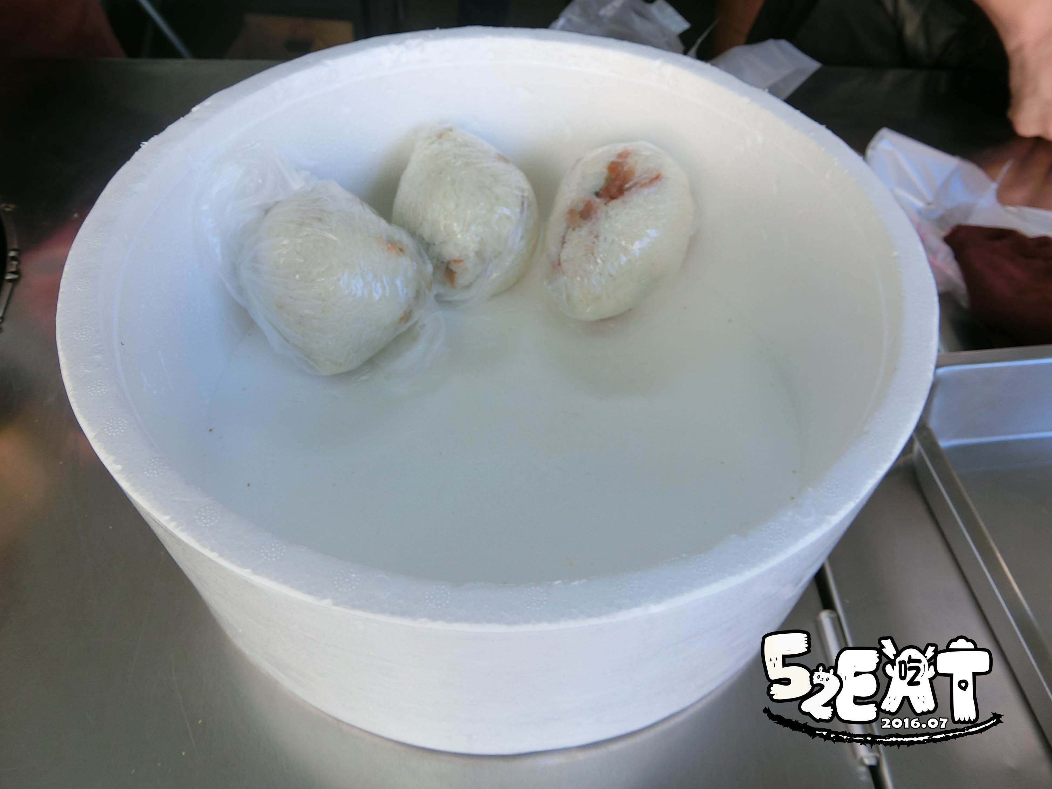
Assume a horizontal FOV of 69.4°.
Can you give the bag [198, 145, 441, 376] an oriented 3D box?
[{"bbox_3d":[-0.109,-0.067,0.427,0.118,0.097,0.120,21,54,15],"label":"bag"}]

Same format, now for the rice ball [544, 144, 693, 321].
[{"bbox_3d":[0.056,-0.099,0.462,0.084,0.080,0.115,27,80,19],"label":"rice ball"}]

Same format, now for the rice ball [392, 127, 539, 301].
[{"bbox_3d":[-0.037,-0.112,0.471,0.087,0.083,0.117,-13,64,-12],"label":"rice ball"}]

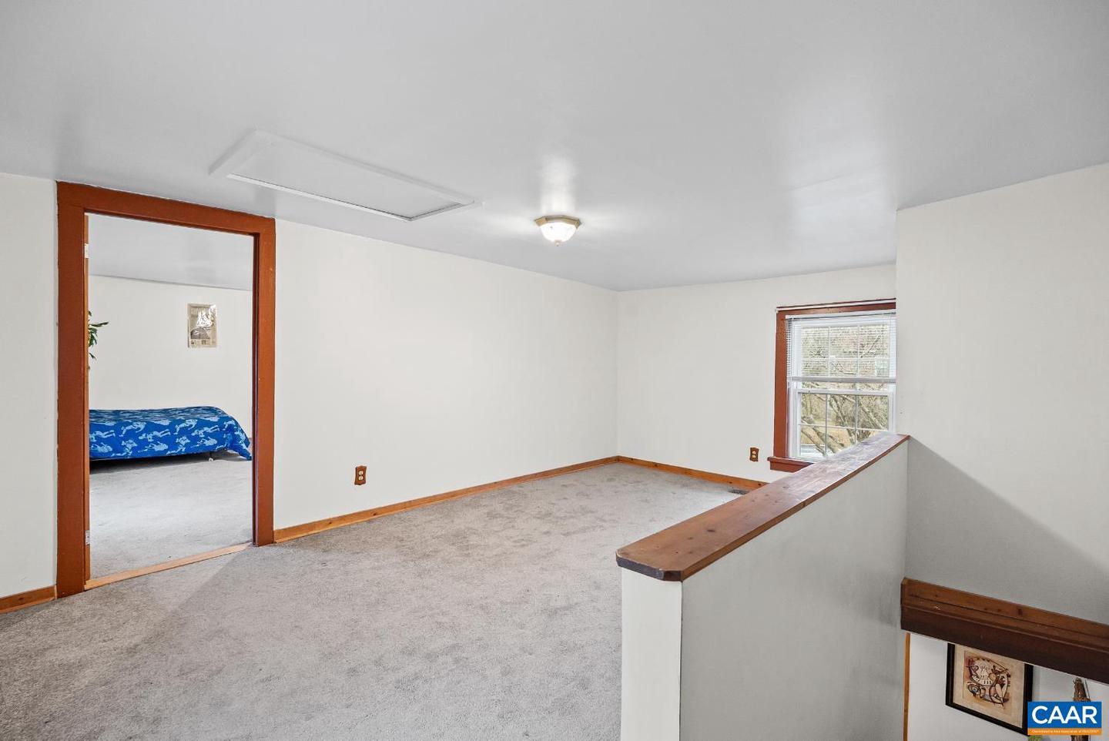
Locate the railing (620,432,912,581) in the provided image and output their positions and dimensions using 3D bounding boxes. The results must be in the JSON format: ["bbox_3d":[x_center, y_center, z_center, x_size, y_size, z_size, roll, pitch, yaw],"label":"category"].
[{"bbox_3d":[1.109,0.395,1.972,0.165,0.021,2.714,1,1,43],"label":"railing"}]

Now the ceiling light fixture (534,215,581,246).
[{"bbox_3d":[0.019,-0.900,3.252,0.314,0.160,0.314,1,1,43],"label":"ceiling light fixture"}]

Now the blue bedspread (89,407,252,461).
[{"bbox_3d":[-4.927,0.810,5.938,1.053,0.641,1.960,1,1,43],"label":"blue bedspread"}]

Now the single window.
[{"bbox_3d":[2.595,0.184,4.470,1.168,1.600,0.120,1,1,43],"label":"single window"}]

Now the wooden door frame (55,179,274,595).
[{"bbox_3d":[-2.277,0.093,2.983,0.150,2.176,1.037,1,1,43],"label":"wooden door frame"}]

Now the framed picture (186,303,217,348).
[{"bbox_3d":[-4.829,-0.607,6.778,0.025,0.614,0.329,1,1,43],"label":"framed picture"}]

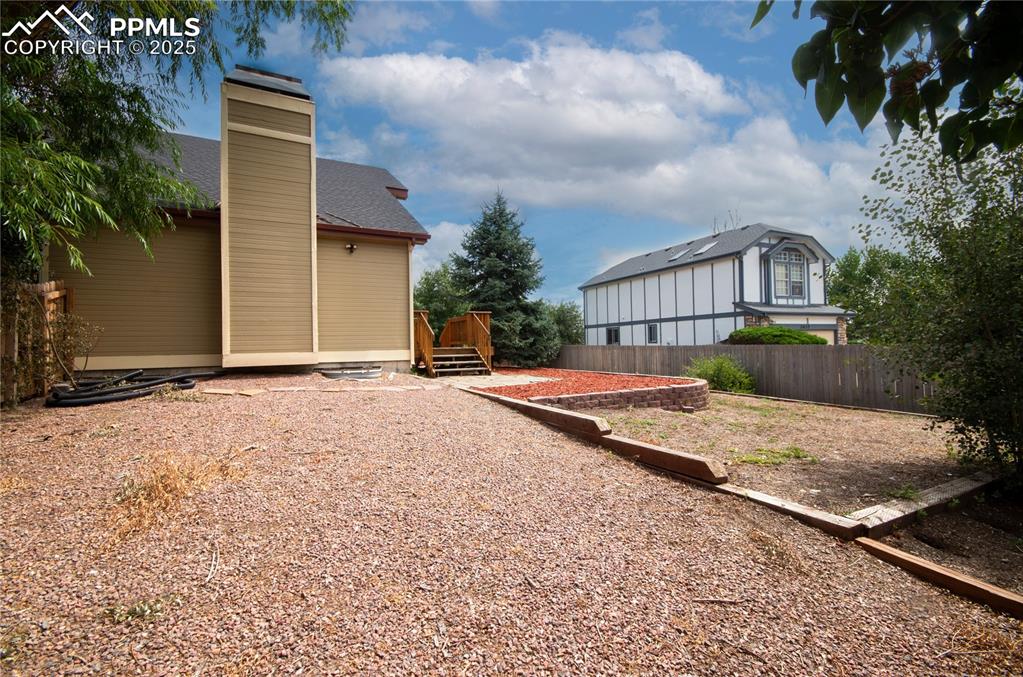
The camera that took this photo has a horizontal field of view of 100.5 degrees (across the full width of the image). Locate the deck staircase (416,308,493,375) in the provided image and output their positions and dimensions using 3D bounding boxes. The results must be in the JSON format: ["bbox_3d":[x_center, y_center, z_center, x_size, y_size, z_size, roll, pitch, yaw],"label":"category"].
[{"bbox_3d":[-2.146,0.165,12.475,2.500,1.710,3.500,-1,-1,-26],"label":"deck staircase"}]

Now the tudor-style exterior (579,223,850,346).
[{"bbox_3d":[11.359,-2.029,27.162,7.700,8.250,14.100,-1,-1,-26],"label":"tudor-style exterior"}]

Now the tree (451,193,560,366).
[{"bbox_3d":[-0.240,-2.305,17.000,4.400,7.000,4.400,-1,-1,0],"label":"tree"}]

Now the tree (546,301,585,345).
[{"bbox_3d":[3.936,-0.166,31.000,3.400,5.200,3.400,-1,-1,-26],"label":"tree"}]

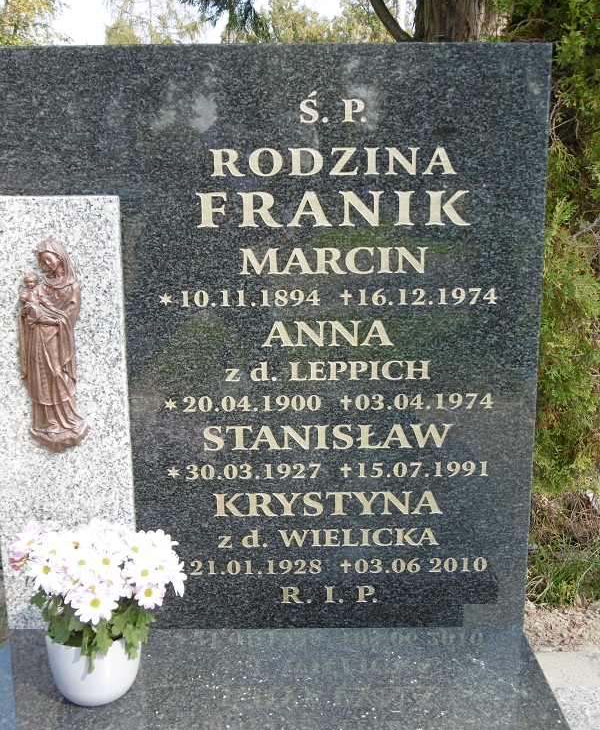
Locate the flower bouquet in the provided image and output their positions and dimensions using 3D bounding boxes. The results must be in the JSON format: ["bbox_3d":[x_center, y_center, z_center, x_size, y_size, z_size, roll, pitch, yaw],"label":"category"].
[{"bbox_3d":[-0.298,0.339,1.298,0.260,0.210,0.245,-1,12,0],"label":"flower bouquet"}]

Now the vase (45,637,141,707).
[{"bbox_3d":[-0.306,0.439,1.319,0.140,0.109,0.140,-1,12,0],"label":"vase"}]

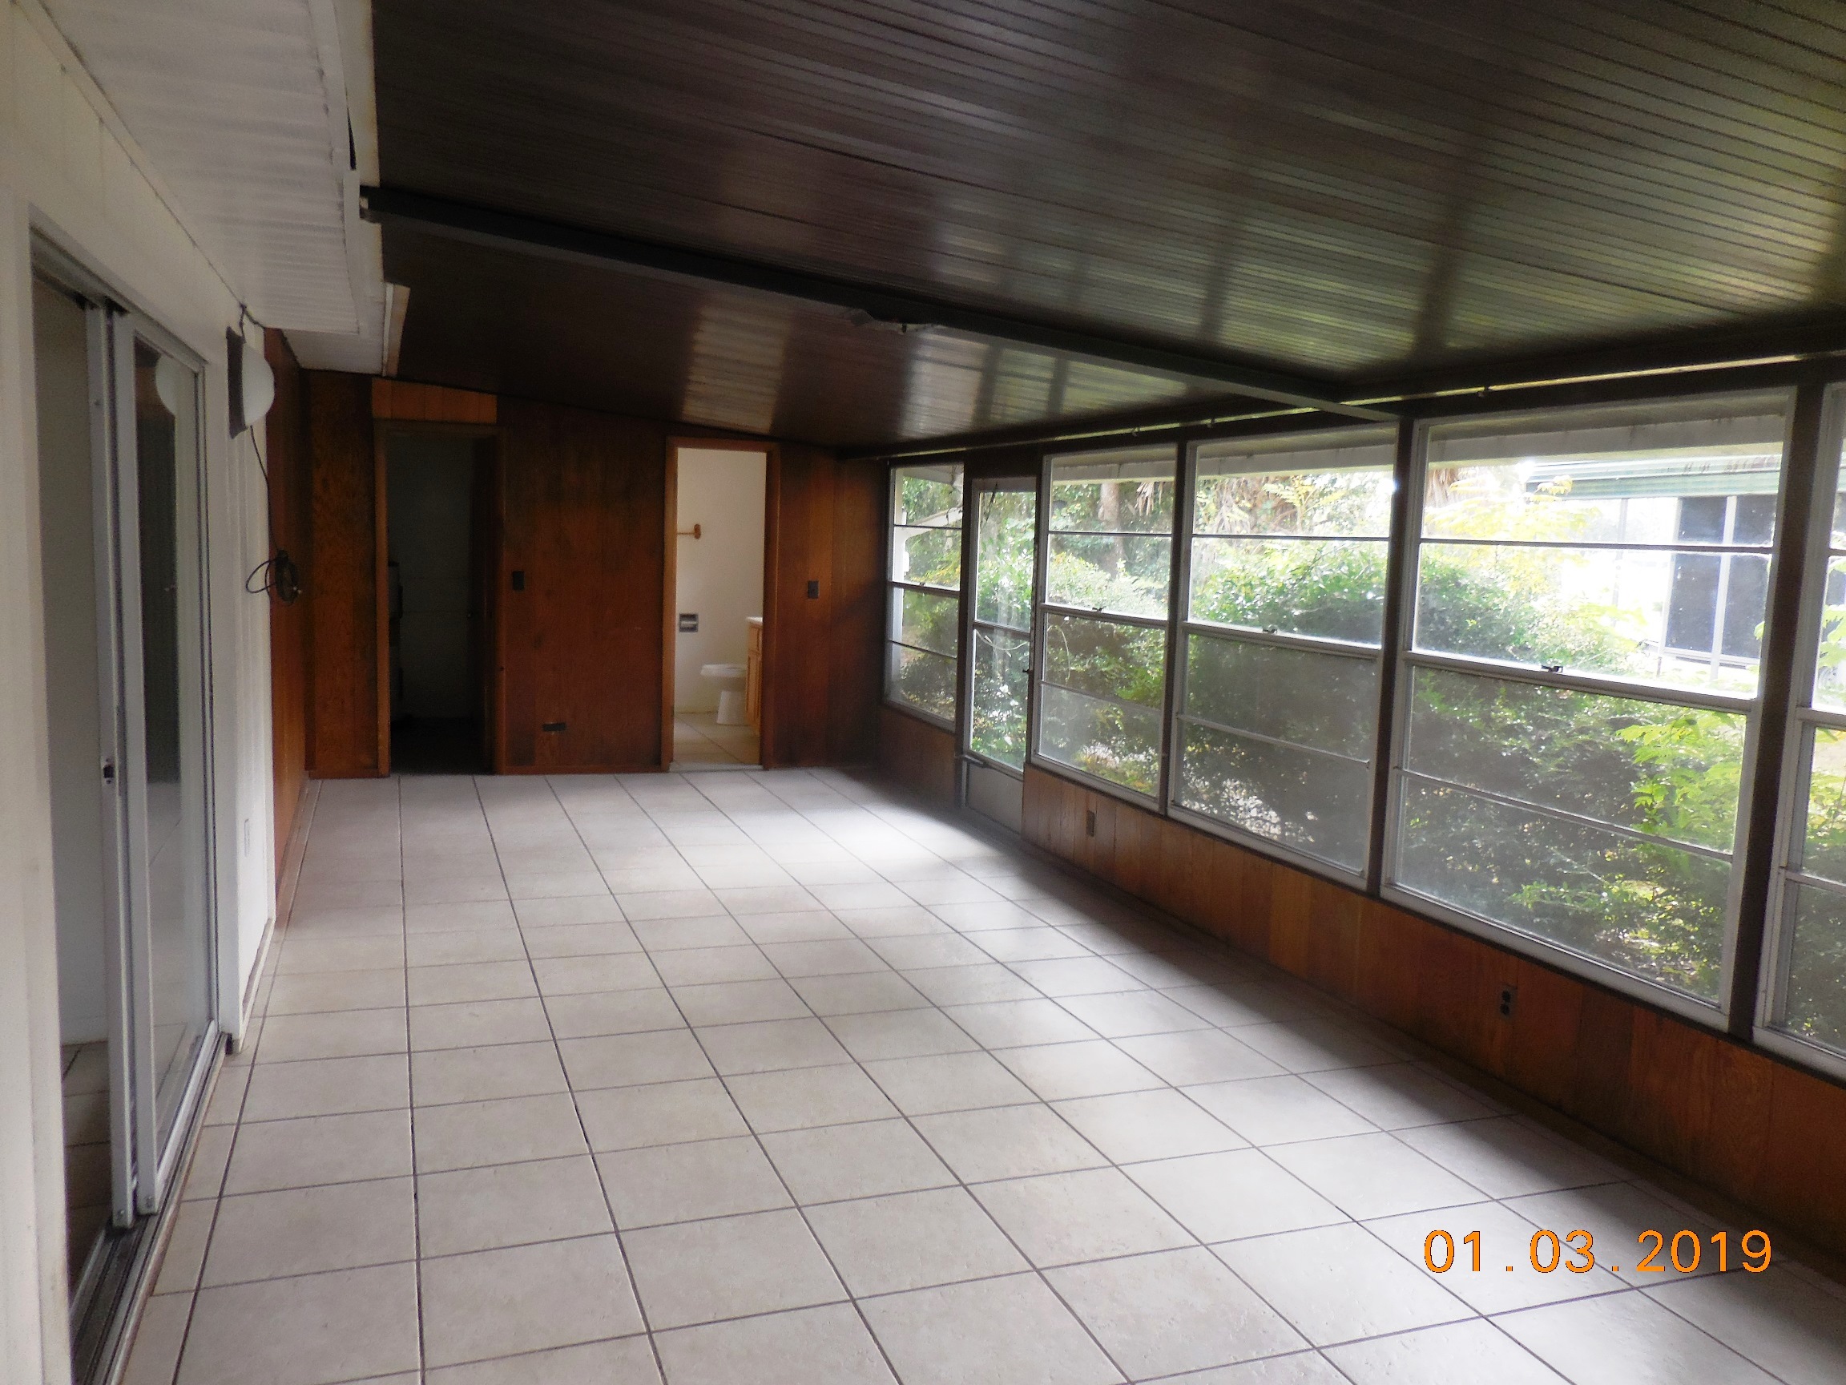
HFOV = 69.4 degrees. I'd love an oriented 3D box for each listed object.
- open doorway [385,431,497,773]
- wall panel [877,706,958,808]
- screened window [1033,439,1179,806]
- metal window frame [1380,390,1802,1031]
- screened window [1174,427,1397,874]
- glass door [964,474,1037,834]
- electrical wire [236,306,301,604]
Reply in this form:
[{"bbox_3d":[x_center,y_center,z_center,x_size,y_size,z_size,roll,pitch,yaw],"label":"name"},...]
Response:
[{"bbox_3d":[-3.025,-0.538,8.370,0.653,2.158,0.126,0,7,-20],"label":"open doorway"},{"bbox_3d":[-0.029,0.391,8.753,0.088,0.477,1.364,0,7,-22],"label":"wall panel"},{"bbox_3d":[0.867,-0.357,6.508,0.088,1.633,1.343,0,7,-22],"label":"screened window"},{"bbox_3d":[1.881,-0.030,3.958,0.079,1.584,1.289,0,7,-22],"label":"metal window frame"},{"bbox_3d":[1.368,-0.189,5.255,0.088,1.633,1.335,0,7,-22],"label":"screened window"},{"bbox_3d":[0.435,-0.233,7.625,0.053,1.981,0.860,0,7,-22],"label":"glass door"},{"bbox_3d":[-2.397,-0.797,4.939,0.110,1.055,1.343,0,7,-22],"label":"electrical wire"}]

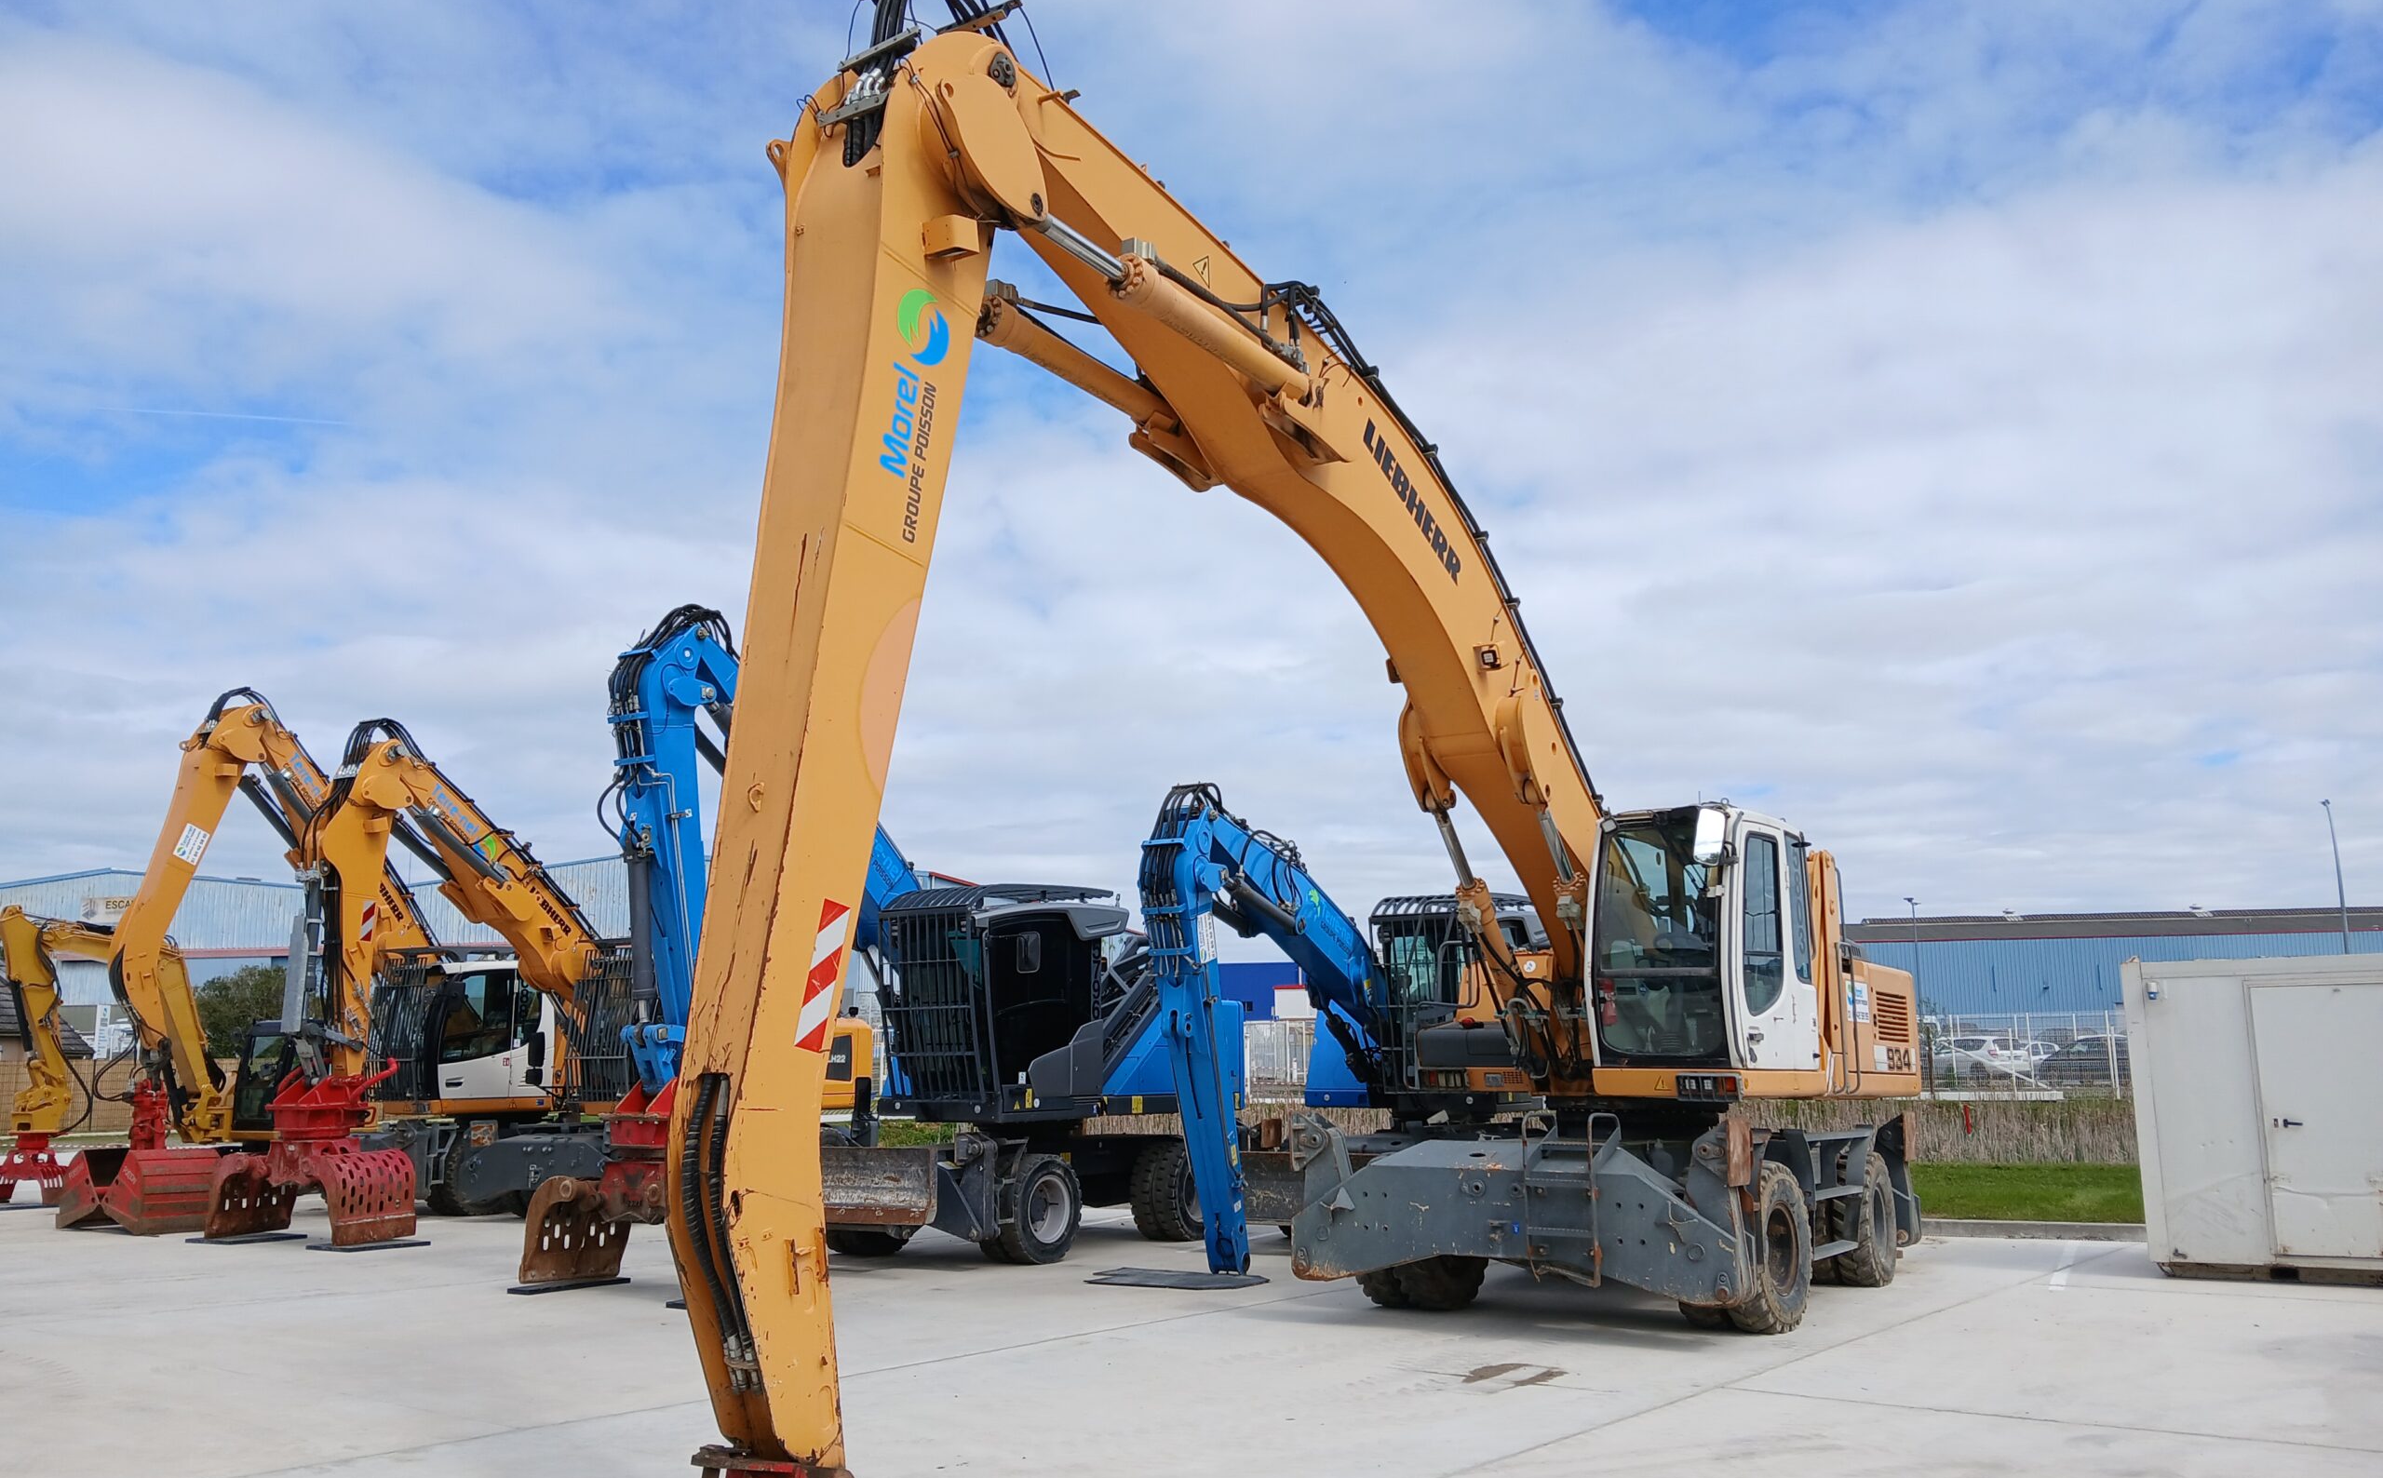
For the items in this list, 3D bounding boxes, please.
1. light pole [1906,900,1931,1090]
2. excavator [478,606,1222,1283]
[{"bbox_3d":[28.152,9.885,69.383,0.650,7.439,0.400,2,-11,-11],"label":"light pole"},{"bbox_3d":[-2.395,2.065,17.226,2.550,5.600,7.400,-7,-13,32],"label":"excavator"}]

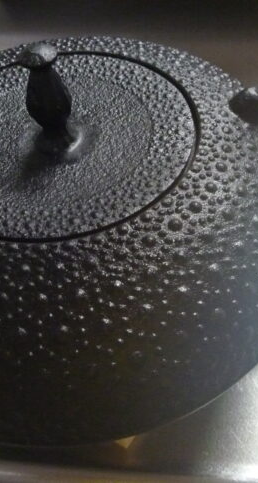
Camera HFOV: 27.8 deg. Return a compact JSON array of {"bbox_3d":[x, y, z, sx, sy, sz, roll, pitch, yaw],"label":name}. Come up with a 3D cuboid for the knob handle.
[{"bbox_3d":[-0.026,-0.047,0.169,0.015,0.032,0.015,-6,51,0],"label":"knob handle"}]

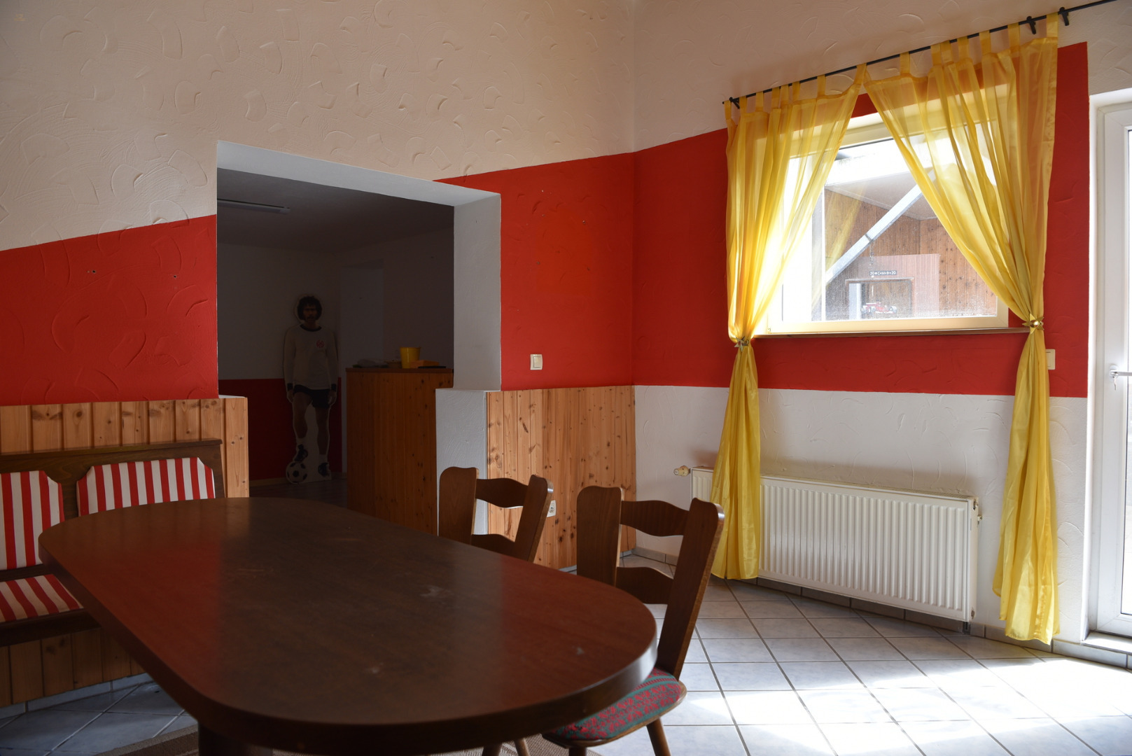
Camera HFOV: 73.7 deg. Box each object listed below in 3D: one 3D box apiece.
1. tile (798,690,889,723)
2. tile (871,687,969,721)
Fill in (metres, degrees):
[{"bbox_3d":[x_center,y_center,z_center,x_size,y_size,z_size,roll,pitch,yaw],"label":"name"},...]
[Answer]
[{"bbox_3d":[0.920,1.087,2.505,0.250,0.010,0.250,0,1,2],"label":"tile"},{"bbox_3d":[1.163,1.083,2.491,0.247,0.010,0.244,-1,1,1],"label":"tile"}]

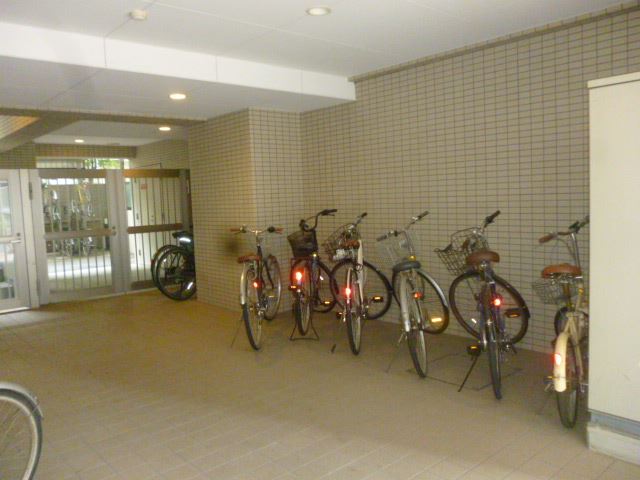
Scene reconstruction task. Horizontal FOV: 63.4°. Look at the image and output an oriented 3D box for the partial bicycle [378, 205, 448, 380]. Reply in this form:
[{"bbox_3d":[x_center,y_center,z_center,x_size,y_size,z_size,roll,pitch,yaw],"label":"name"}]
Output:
[{"bbox_3d":[0.732,0.380,4.242,0.600,1.110,1.700,-1,5,15],"label":"partial bicycle"}]

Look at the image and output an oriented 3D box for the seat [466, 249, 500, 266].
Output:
[{"bbox_3d":[1.109,0.125,3.446,0.210,0.105,0.260,-4,5,19],"label":"seat"}]

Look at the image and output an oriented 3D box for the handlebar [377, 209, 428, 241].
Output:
[{"bbox_3d":[0.742,-0.106,4.498,0.580,0.110,0.160,-31,5,-28],"label":"handlebar"}]

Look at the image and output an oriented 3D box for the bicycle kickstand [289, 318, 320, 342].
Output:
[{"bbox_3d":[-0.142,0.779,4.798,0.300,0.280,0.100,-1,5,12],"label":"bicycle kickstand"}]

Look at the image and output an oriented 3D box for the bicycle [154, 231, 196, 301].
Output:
[{"bbox_3d":[-1.569,0.236,7.292,0.560,1.040,1.750,1,6,36],"label":"bicycle"}]

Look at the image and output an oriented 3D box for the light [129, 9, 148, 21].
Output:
[{"bbox_3d":[-1.117,-1.388,3.187,0.110,0.040,0.110,-7,7,-42],"label":"light"}]

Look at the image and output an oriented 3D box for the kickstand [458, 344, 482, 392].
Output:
[{"bbox_3d":[0.990,0.849,3.394,0.170,0.310,0.080,-1,6,19],"label":"kickstand"}]

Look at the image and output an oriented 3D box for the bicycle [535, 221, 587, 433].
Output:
[{"bbox_3d":[1.557,0.427,3.237,0.580,1.130,1.480,1,6,35],"label":"bicycle"}]

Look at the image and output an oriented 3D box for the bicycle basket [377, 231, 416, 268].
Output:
[{"bbox_3d":[0.728,0.087,4.652,0.330,0.250,0.280,-31,5,-28],"label":"bicycle basket"}]

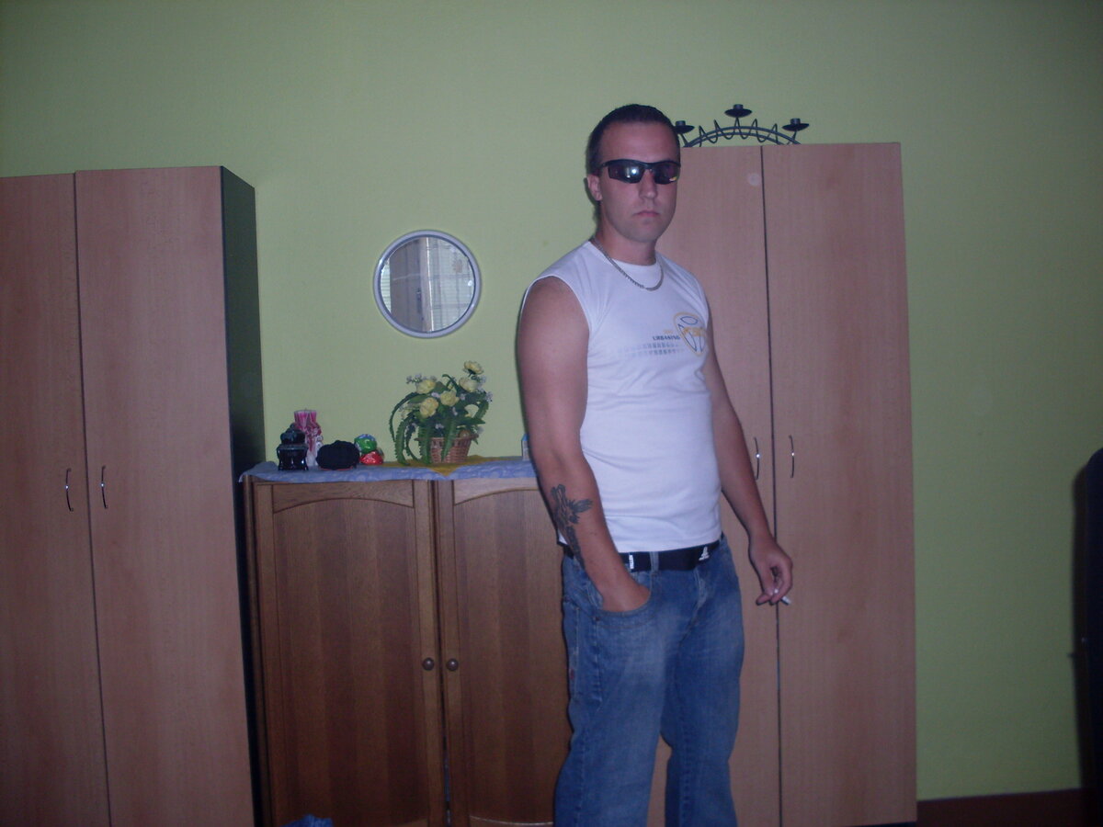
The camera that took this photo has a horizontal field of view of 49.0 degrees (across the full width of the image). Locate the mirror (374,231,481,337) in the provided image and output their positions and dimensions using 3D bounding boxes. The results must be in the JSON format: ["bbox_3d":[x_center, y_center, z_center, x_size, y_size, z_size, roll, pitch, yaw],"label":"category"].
[{"bbox_3d":[-0.355,-0.372,3.467,0.305,0.307,0.025,-2,2,-1],"label":"mirror"}]

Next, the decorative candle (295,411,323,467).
[{"bbox_3d":[-0.712,0.076,3.526,0.084,0.167,0.084,-2,3,-2],"label":"decorative candle"}]

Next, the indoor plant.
[{"bbox_3d":[-0.311,-0.001,3.375,0.280,0.286,0.220,-2,2,-1],"label":"indoor plant"}]

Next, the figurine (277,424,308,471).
[{"bbox_3d":[-0.718,0.092,3.347,0.084,0.128,0.075,-2,2,-1],"label":"figurine"}]

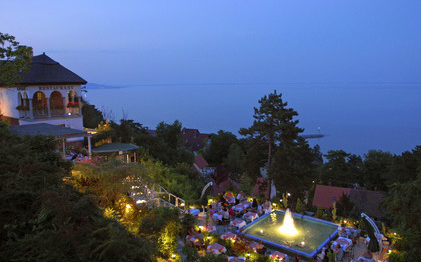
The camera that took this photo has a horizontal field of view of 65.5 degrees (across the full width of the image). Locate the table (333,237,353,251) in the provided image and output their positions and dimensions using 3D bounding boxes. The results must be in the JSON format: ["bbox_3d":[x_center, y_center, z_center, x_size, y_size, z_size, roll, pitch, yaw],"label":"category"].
[{"bbox_3d":[9.812,8.660,24.322,0.950,0.760,1.300,7,11,40],"label":"table"}]

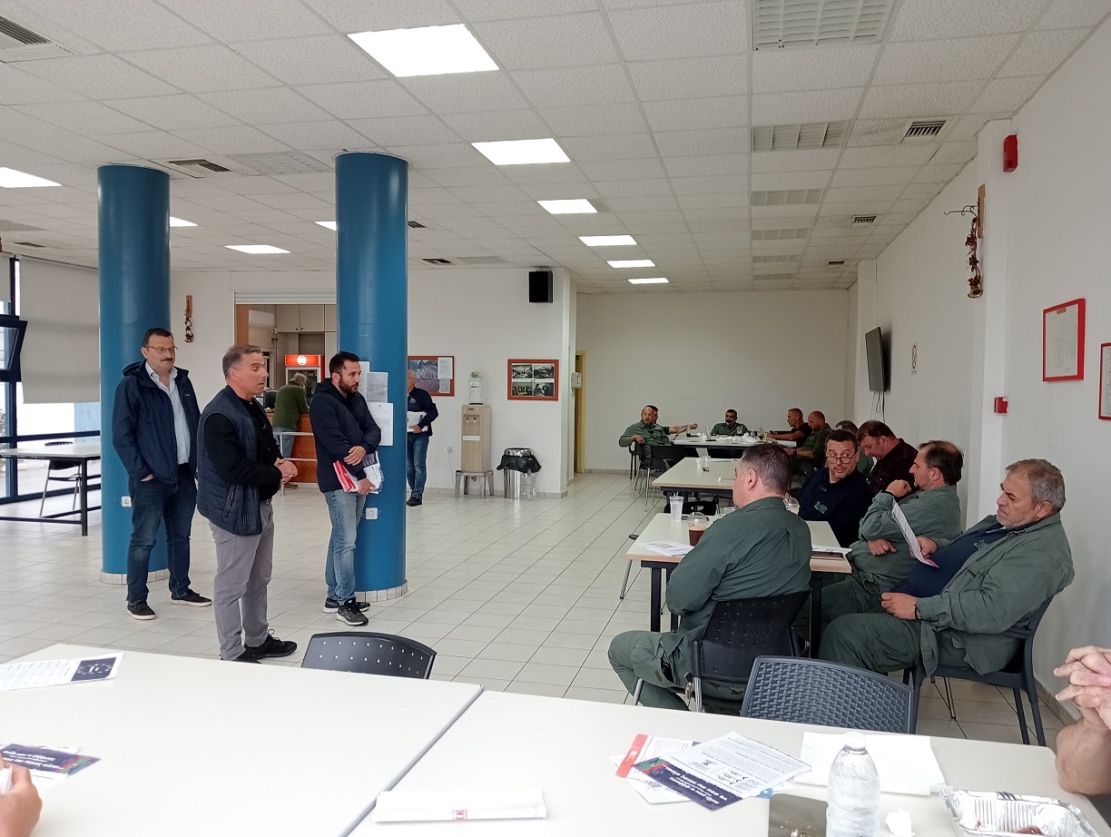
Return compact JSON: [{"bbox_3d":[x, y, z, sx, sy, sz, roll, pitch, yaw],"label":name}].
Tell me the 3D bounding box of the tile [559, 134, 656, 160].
[{"bbox_3d":[0.366,-1.794,5.927,0.600,0.020,0.600,1,2,12],"label":"tile"}]

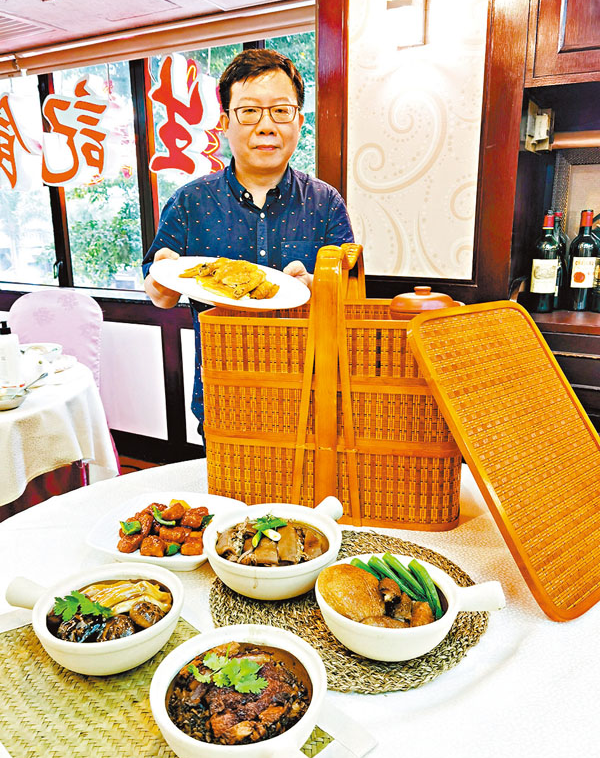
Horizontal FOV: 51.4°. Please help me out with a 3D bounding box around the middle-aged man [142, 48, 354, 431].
[{"bbox_3d":[-0.099,0.122,1.453,0.500,1.660,0.430,-1,14,-3],"label":"middle-aged man"}]

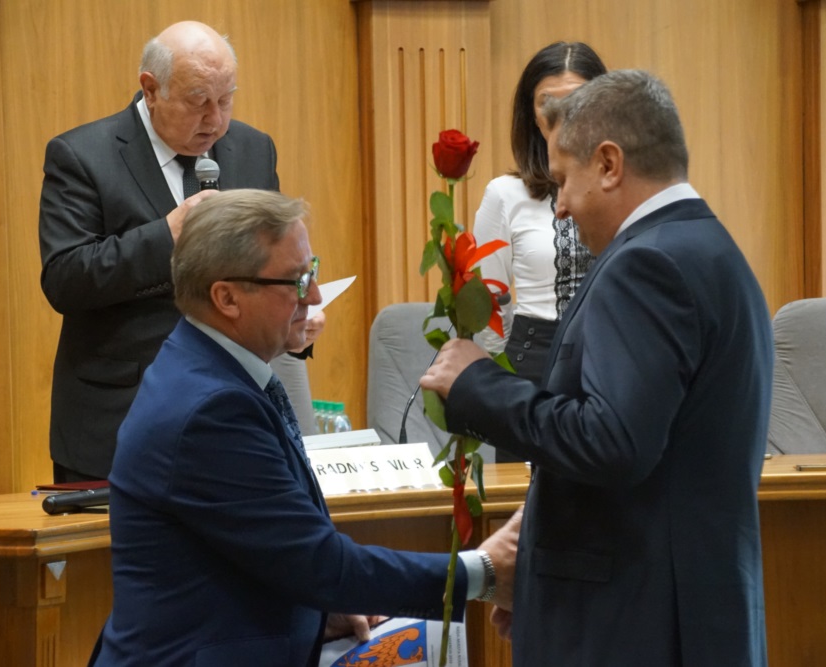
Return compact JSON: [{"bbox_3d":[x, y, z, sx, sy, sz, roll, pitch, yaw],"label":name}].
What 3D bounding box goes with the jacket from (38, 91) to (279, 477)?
[{"bbox_3d":[-0.494,-0.097,6.837,0.520,0.770,0.380,-3,4,-30],"label":"jacket"}]

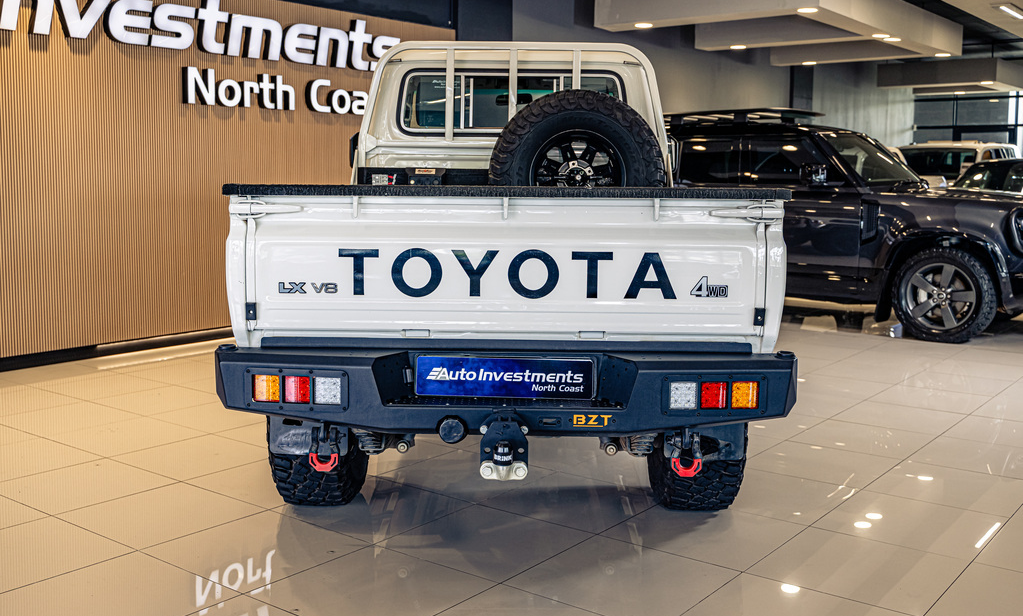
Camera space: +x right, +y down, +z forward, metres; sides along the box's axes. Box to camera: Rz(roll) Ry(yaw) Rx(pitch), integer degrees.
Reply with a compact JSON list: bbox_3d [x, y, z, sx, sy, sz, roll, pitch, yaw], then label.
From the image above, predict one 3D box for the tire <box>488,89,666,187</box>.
[{"bbox_3d":[0.303,-0.605,4.640,0.815,0.815,0.280,1,7,1],"label":"tire"}]

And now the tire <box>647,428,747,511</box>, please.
[{"bbox_3d":[0.754,0.421,4.123,0.285,0.820,0.820,1,7,1],"label":"tire"}]

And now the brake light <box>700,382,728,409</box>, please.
[{"bbox_3d":[0.585,0.253,2.860,0.080,0.080,0.030,0,7,-5],"label":"brake light"}]

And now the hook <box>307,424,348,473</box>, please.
[{"bbox_3d":[-0.541,0.418,2.940,0.112,0.140,0.050,1,7,1],"label":"hook"}]

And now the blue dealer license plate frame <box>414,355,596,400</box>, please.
[{"bbox_3d":[-0.016,0.206,2.940,0.540,0.130,0.025,1,7,1],"label":"blue dealer license plate frame"}]

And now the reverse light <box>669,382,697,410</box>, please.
[{"bbox_3d":[0.493,0.252,2.850,0.080,0.080,0.030,0,7,-5],"label":"reverse light"}]

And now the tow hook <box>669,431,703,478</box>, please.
[{"bbox_3d":[0.512,0.431,2.925,0.105,0.137,0.050,1,7,1],"label":"tow hook"}]

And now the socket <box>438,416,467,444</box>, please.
[{"bbox_3d":[-0.170,0.351,2.870,0.083,0.083,0.055,1,7,1],"label":"socket"}]

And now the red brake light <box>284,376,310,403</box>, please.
[{"bbox_3d":[-0.619,0.236,2.875,0.080,0.080,0.030,1,7,7],"label":"red brake light"}]

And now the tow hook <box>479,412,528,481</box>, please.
[{"bbox_3d":[-0.022,0.391,2.769,0.133,0.172,0.190,1,7,1],"label":"tow hook"}]

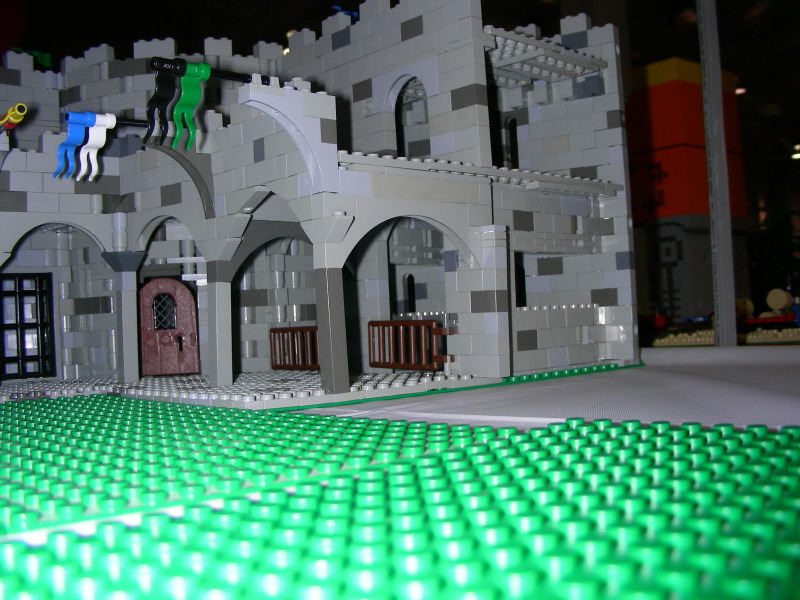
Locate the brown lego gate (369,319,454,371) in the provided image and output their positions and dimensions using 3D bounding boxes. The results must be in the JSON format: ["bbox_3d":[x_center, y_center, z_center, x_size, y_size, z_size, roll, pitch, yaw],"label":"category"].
[{"bbox_3d":[0.005,0.022,0.424,0.004,0.023,0.058,-1,-2,-43],"label":"brown lego gate"}]

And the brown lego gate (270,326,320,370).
[{"bbox_3d":[-0.054,0.027,0.486,0.004,0.023,0.057,-1,-2,-43],"label":"brown lego gate"}]

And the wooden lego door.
[{"bbox_3d":[-0.129,0.015,0.488,0.033,0.054,0.004,-3,-1,0],"label":"wooden lego door"}]

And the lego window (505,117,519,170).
[{"bbox_3d":[0.070,-0.095,0.534,0.006,0.034,0.009,-1,-2,-43],"label":"lego window"}]

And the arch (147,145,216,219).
[{"bbox_3d":[-0.096,-0.055,0.390,0.037,0.036,0.008,-1,-2,-43],"label":"arch"}]

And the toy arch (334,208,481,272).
[{"bbox_3d":[0.004,-0.025,0.371,0.089,0.026,0.008,-1,-2,-43],"label":"toy arch"}]

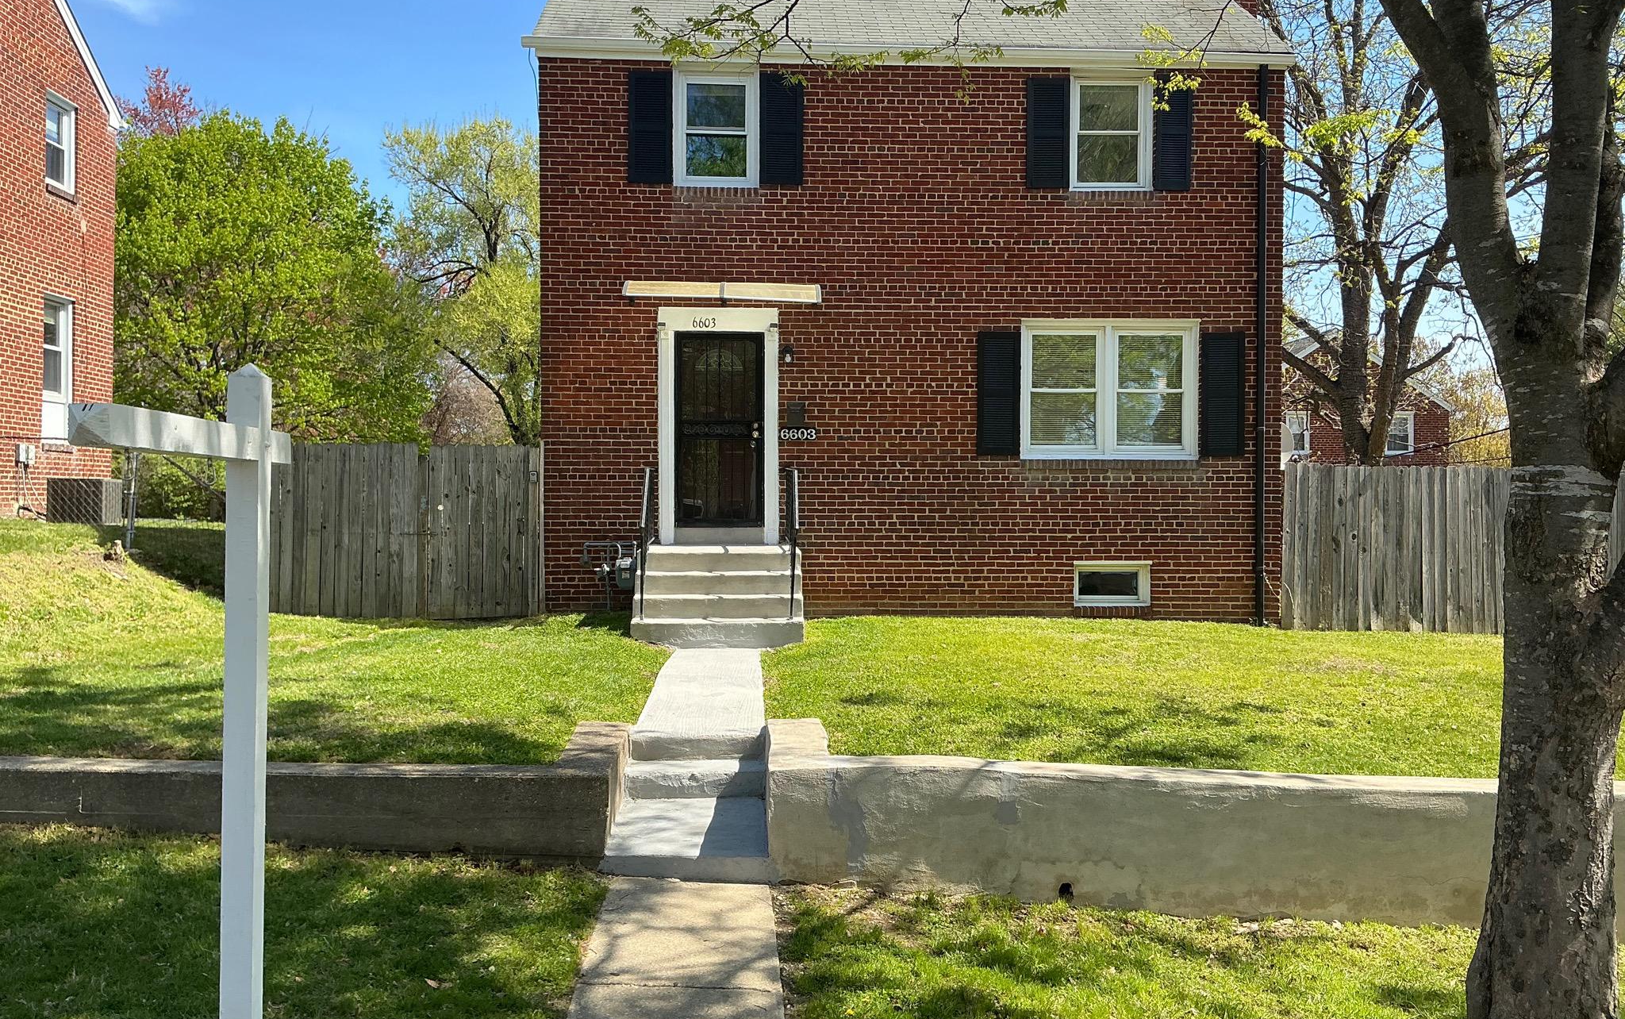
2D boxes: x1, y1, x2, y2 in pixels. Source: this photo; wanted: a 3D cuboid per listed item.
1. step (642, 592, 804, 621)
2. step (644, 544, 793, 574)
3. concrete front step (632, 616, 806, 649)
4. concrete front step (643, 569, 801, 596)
[{"bbox_3d":[-0.837,0.881,11.787,1.505,0.190,0.270,0,1,-3],"label":"step"},{"bbox_3d":[-0.880,0.487,12.677,1.505,0.185,1.050,0,1,-3],"label":"step"},{"bbox_3d":[-0.826,1.092,11.543,1.505,0.215,0.280,0,1,-3],"label":"concrete front step"},{"bbox_3d":[-0.850,0.690,12.037,1.505,0.187,0.270,0,1,-3],"label":"concrete front step"}]

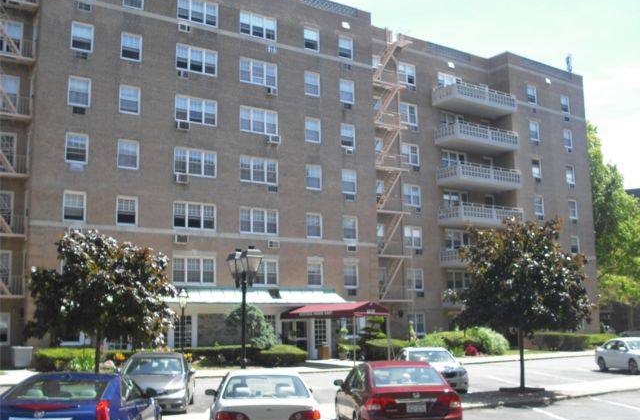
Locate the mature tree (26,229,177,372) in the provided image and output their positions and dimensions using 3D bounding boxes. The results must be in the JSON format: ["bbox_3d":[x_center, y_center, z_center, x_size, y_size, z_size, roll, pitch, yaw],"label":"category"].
[{"bbox_3d":[-5.130,2.681,16.500,3.500,4.400,3.500,-1,-10,0],"label":"mature tree"}]

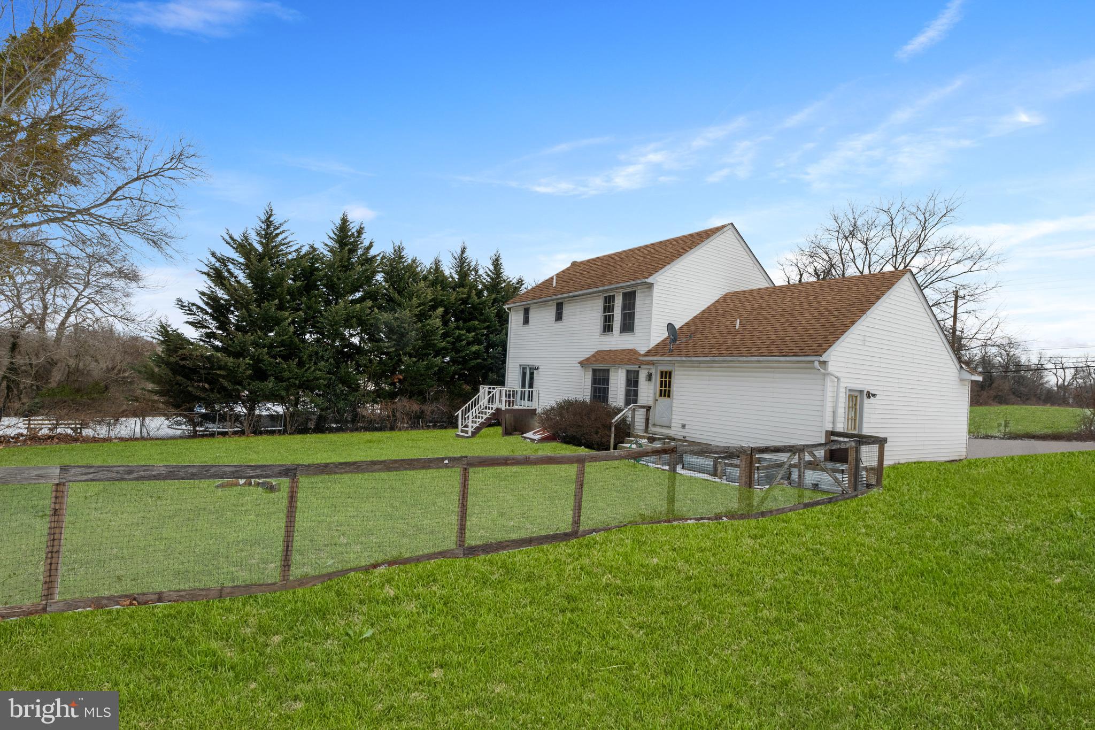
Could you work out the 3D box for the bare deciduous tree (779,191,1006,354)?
[{"bbox_3d":[22.468,-3.499,31.800,12.500,15.890,12.500,5,-2,-31],"label":"bare deciduous tree"}]

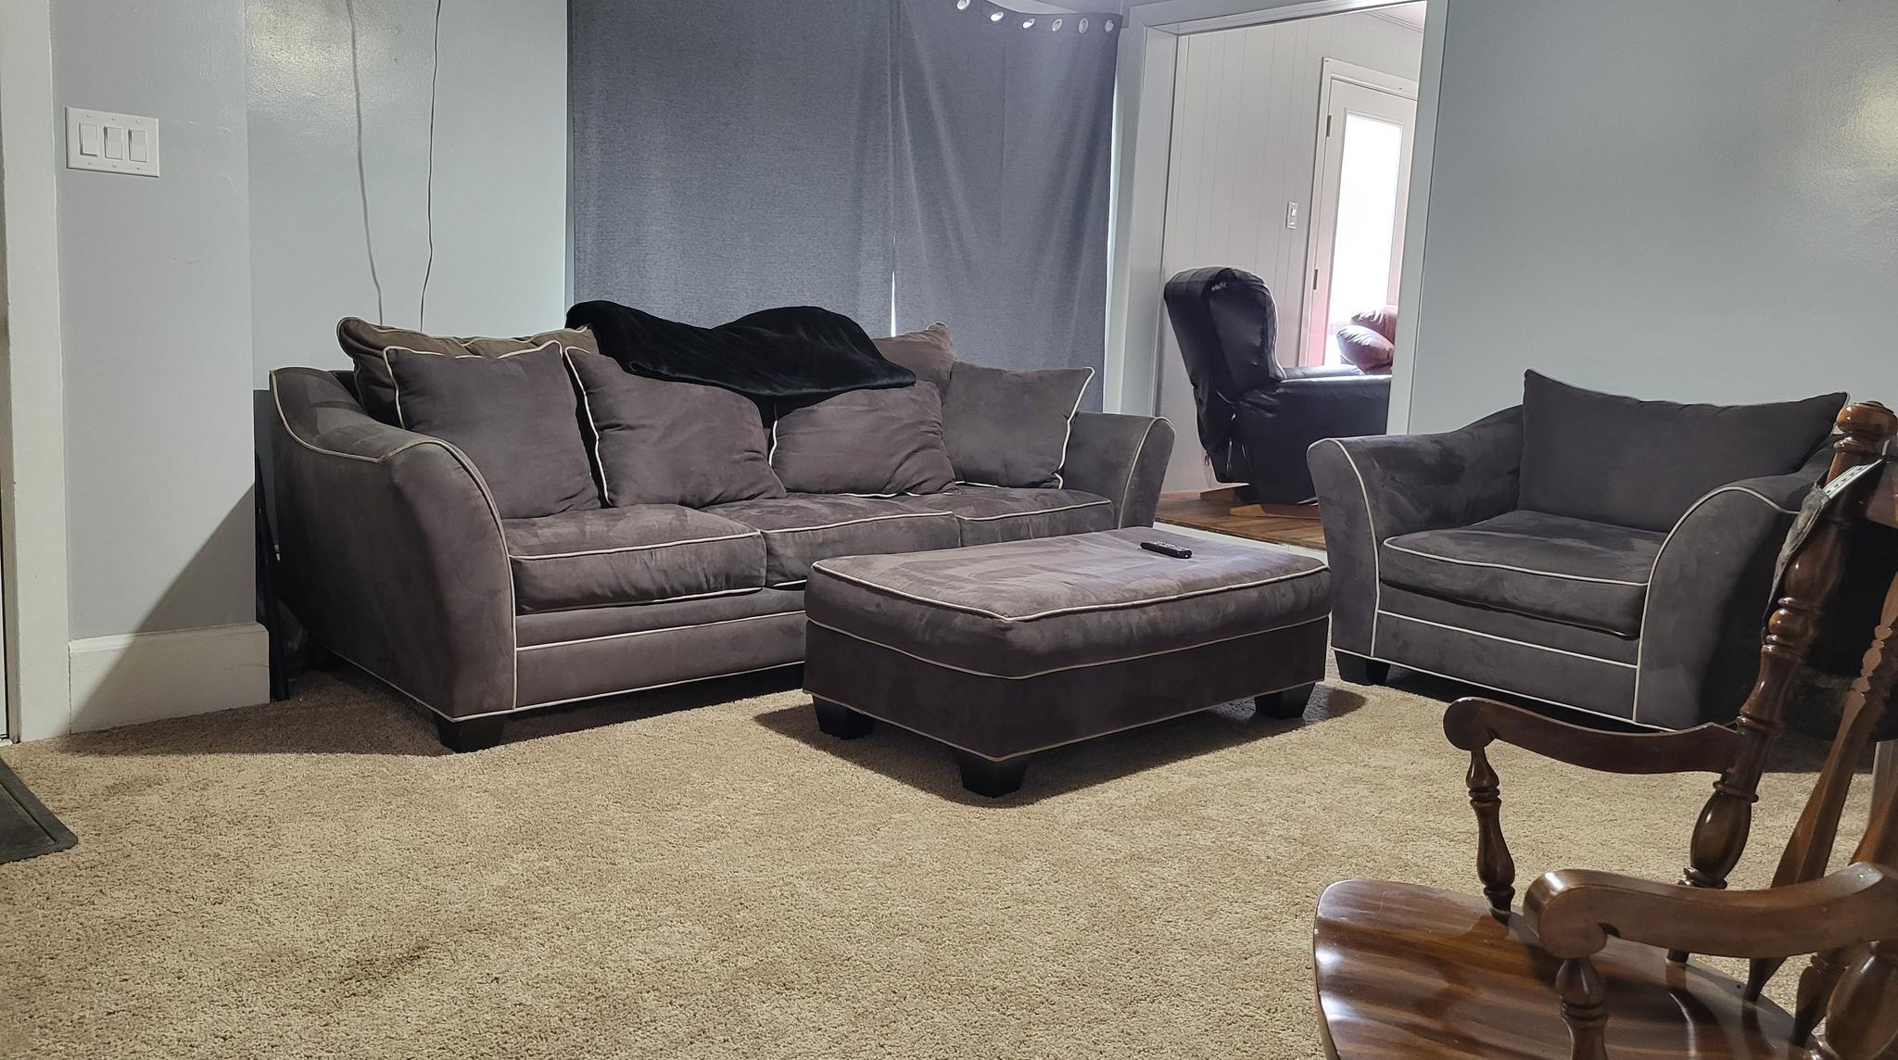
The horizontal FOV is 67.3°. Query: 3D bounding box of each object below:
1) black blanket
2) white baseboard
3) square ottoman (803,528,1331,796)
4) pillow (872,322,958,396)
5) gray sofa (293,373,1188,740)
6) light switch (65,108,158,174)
[{"bbox_3d":[-0.599,-0.526,4.221,1.065,0.279,0.358,-5,11,-44],"label":"black blanket"},{"bbox_3d":[-1.749,0.323,3.215,0.408,0.202,0.025,-5,11,-44],"label":"white baseboard"},{"bbox_3d":[0.324,0.276,3.574,1.234,0.398,0.657,-5,11,-44],"label":"square ottoman"},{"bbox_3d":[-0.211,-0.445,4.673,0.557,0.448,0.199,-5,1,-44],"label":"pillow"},{"bbox_3d":[-0.517,-0.059,4.186,2.527,0.806,0.965,-5,11,-44],"label":"gray sofa"},{"bbox_3d":[-1.759,-0.815,3.001,0.171,0.124,0.010,-5,11,-44],"label":"light switch"}]

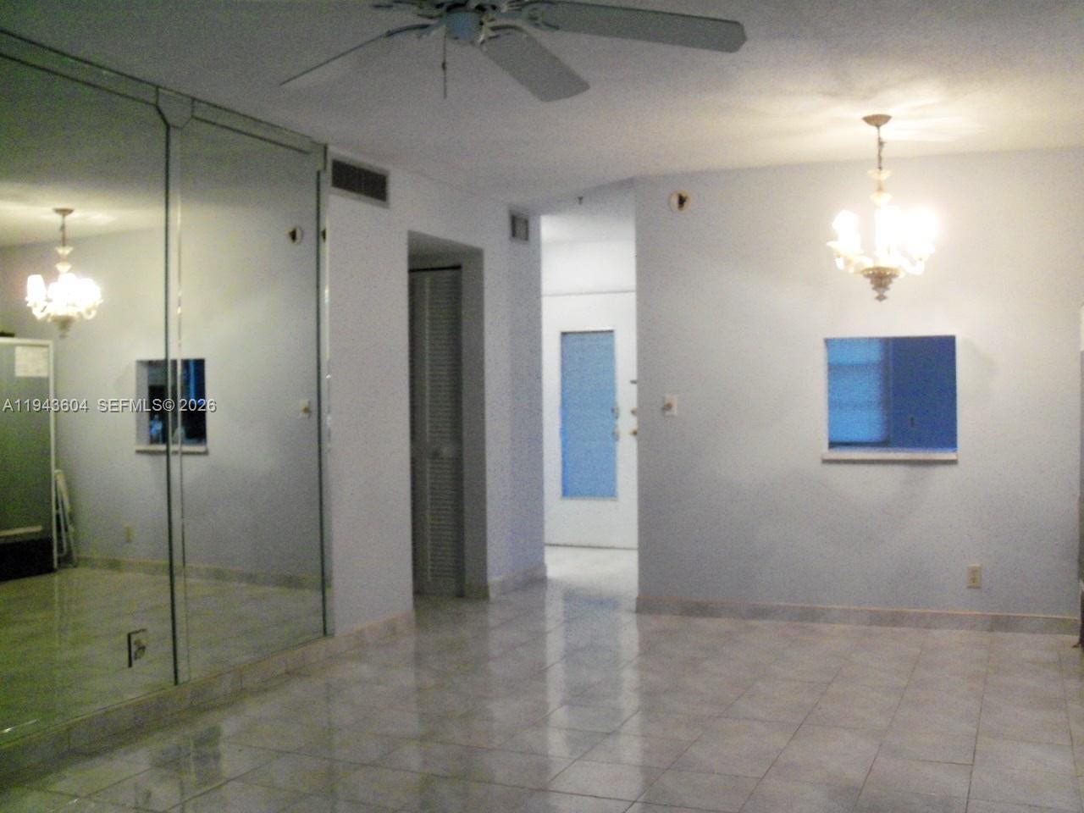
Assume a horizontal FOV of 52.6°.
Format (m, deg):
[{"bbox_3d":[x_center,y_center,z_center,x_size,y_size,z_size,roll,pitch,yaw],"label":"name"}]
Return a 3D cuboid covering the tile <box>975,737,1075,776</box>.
[{"bbox_3d":[1.504,1.086,3.415,0.306,0.010,0.306,-1,0,24],"label":"tile"}]

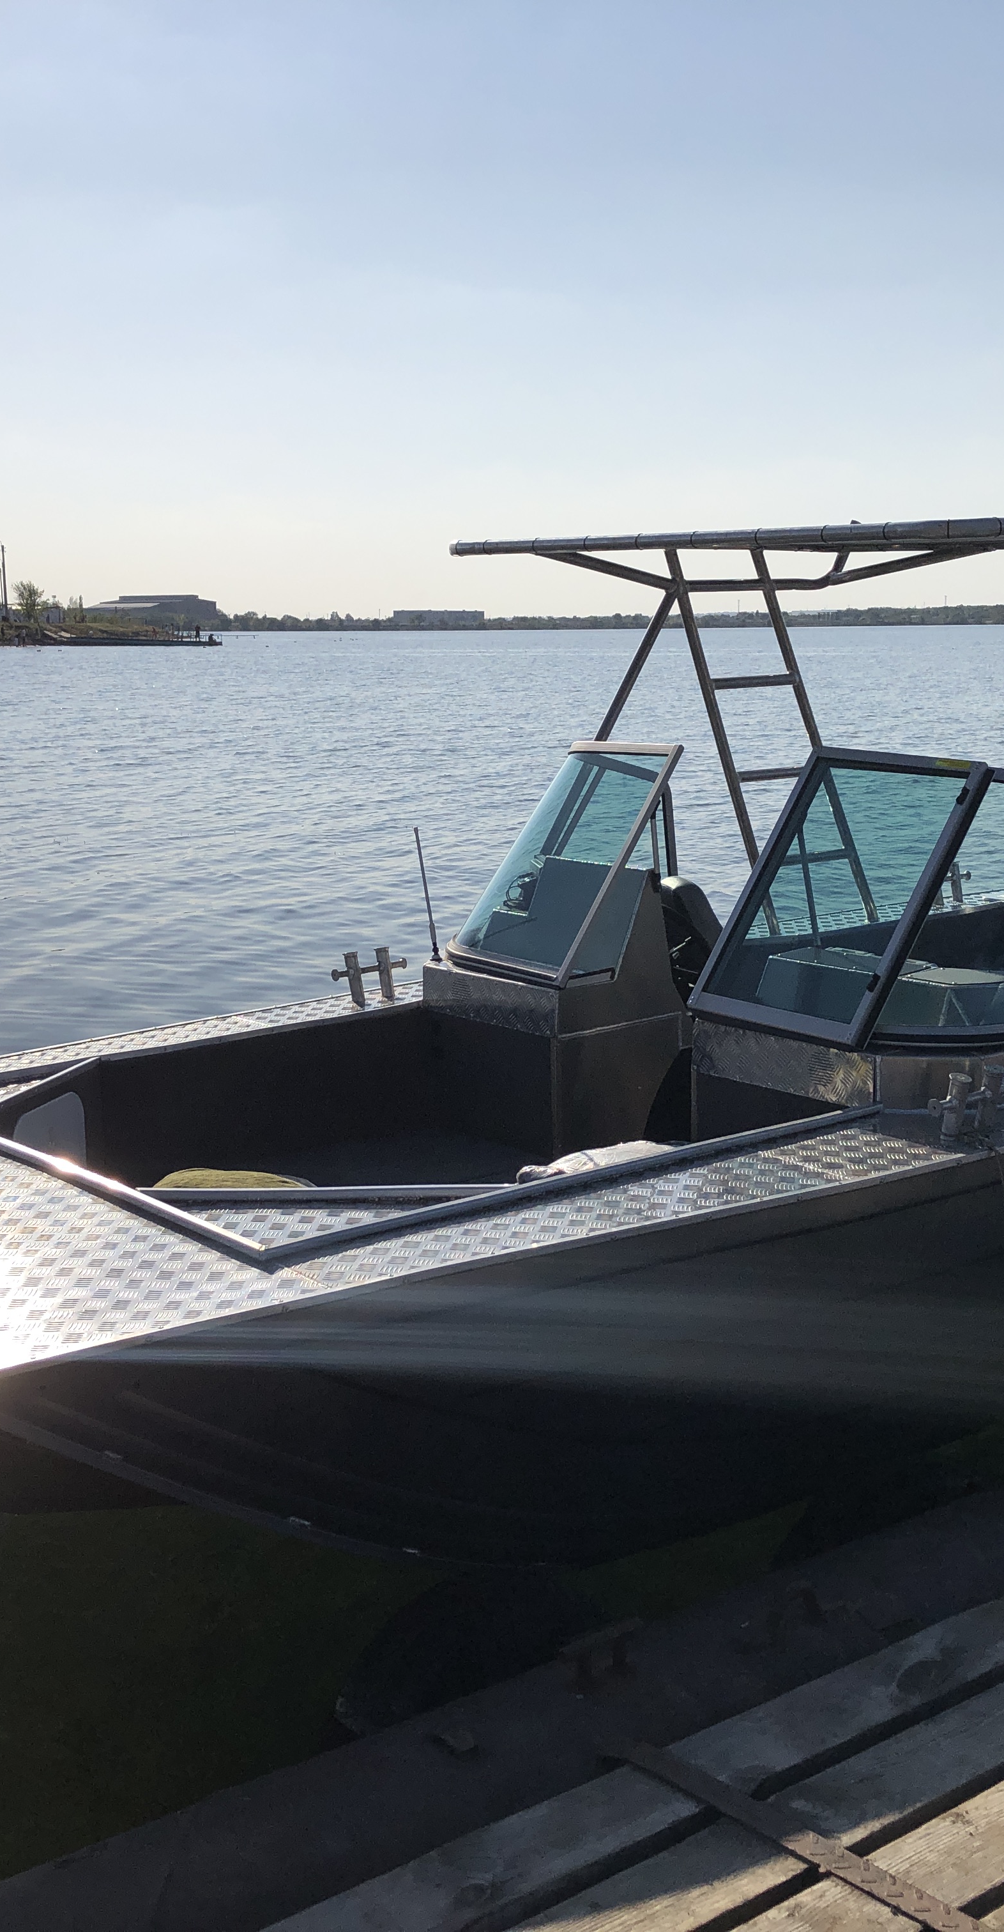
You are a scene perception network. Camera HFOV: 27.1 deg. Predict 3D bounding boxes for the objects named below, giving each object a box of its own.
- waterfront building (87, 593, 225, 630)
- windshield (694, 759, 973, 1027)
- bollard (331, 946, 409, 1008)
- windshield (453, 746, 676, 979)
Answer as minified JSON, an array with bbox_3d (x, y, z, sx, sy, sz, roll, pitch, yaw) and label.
[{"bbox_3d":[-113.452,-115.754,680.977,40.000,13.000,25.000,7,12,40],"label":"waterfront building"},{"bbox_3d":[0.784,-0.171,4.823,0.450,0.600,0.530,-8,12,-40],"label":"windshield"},{"bbox_3d":[-0.361,0.026,5.881,0.250,0.165,0.060,-8,12,-40],"label":"bollard"},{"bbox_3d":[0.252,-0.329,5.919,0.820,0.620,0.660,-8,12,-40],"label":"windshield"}]

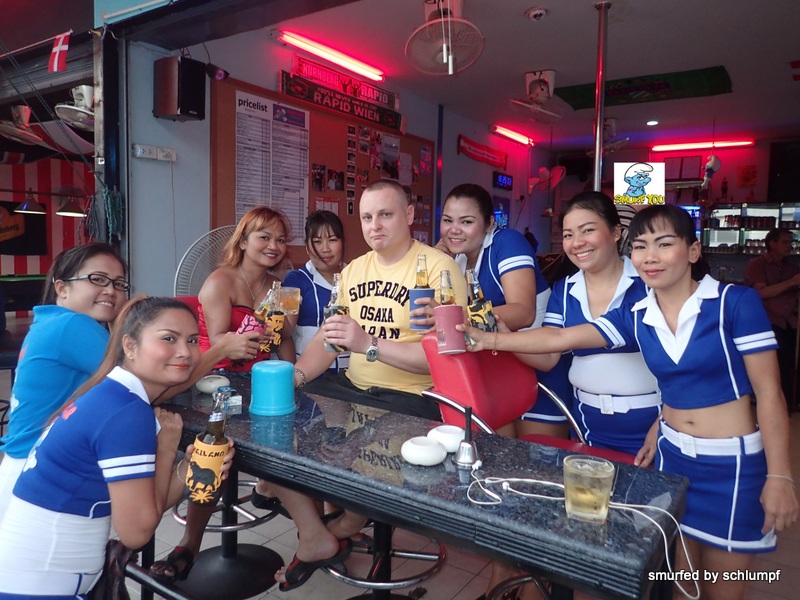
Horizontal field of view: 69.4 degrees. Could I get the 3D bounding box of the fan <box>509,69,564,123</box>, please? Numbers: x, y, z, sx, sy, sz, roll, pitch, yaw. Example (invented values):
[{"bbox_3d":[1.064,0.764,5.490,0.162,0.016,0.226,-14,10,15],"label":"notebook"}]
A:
[{"bbox_3d":[1.190,-1.752,5.000,0.450,0.370,0.440,2,3,20],"label":"fan"}]

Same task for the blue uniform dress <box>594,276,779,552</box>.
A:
[{"bbox_3d":[0.769,0.288,1.550,0.280,0.690,0.380,-1,4,-42],"label":"blue uniform dress"}]

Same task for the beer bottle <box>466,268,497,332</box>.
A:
[{"bbox_3d":[0.235,0.022,1.700,0.071,0.235,0.071,-12,5,0],"label":"beer bottle"}]

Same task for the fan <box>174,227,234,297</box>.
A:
[{"bbox_3d":[-0.731,0.425,2.524,0.490,1.440,0.400,0,3,-18],"label":"fan"}]

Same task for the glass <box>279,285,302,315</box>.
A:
[{"bbox_3d":[-0.398,0.002,2.120,0.083,0.090,0.083,1,3,-11],"label":"glass"}]

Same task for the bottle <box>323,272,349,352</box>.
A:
[{"bbox_3d":[-0.186,0.037,1.690,0.071,0.235,0.071,1,5,0],"label":"bottle"}]

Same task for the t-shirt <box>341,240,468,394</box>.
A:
[{"bbox_3d":[0.015,0.062,1.930,0.420,0.510,0.260,4,6,22],"label":"t-shirt"}]

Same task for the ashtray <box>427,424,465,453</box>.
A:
[{"bbox_3d":[0.102,0.287,1.180,0.090,0.042,0.090,1,5,0],"label":"ashtray"}]

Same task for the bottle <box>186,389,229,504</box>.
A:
[{"bbox_3d":[-0.405,0.309,1.220,0.076,0.238,0.076,8,4,-18],"label":"bottle"}]

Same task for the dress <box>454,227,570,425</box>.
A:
[{"bbox_3d":[0.403,0.078,2.000,0.370,0.640,0.330,6,7,41],"label":"dress"}]

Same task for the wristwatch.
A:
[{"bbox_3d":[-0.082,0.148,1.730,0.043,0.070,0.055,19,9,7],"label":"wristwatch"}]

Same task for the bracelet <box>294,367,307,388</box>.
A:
[{"bbox_3d":[-0.313,0.240,1.790,0.020,0.072,0.062,-49,5,-24],"label":"bracelet"}]

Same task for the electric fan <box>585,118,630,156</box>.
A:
[{"bbox_3d":[2.280,-1.786,6.350,0.420,0.420,0.440,5,7,36],"label":"electric fan"}]

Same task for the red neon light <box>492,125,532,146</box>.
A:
[{"bbox_3d":[1.305,-1.910,6.700,0.080,0.070,0.900,4,4,41],"label":"red neon light"}]

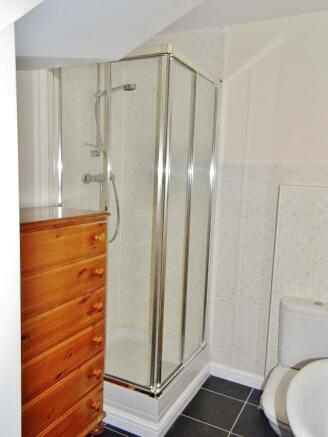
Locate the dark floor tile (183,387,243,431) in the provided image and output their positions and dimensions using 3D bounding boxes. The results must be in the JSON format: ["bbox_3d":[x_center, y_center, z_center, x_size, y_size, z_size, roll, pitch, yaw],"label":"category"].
[{"bbox_3d":[0.319,1.202,2.305,0.309,0.010,0.316,6,8,27],"label":"dark floor tile"}]

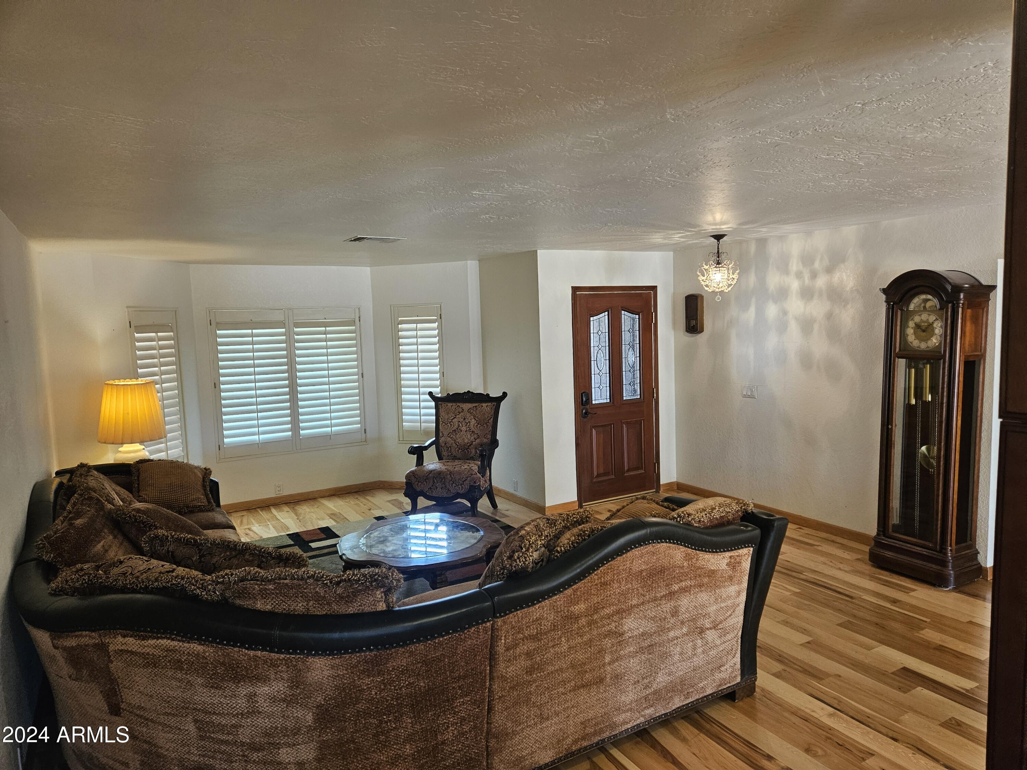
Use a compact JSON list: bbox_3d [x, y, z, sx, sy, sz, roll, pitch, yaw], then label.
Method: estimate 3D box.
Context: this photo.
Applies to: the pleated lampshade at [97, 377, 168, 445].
[{"bbox_3d":[-2.892,0.203,5.168,0.455,0.420,0.455,-5,6,-29],"label":"pleated lampshade"}]

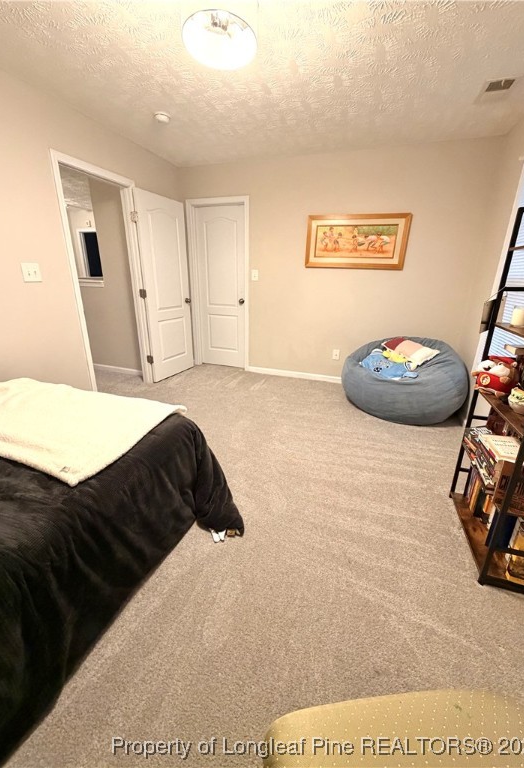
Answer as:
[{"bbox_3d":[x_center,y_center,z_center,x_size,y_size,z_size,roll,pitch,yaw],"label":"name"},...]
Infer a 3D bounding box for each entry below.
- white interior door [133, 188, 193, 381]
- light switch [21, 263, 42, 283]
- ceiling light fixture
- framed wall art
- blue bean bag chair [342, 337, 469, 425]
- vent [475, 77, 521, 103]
[{"bbox_3d":[-1.117,-1.079,3.698,0.040,2.030,0.762,11,22,24],"label":"white interior door"},{"bbox_3d":[-1.685,-0.819,2.283,0.014,0.120,0.120,8,21,18],"label":"light switch"},{"bbox_3d":[-0.219,-1.763,1.629,0.375,0.100,0.375,1,20,0],"label":"ceiling light fixture"},{"bbox_3d":[0.996,-1.514,3.326,1.035,0.525,0.030,8,21,18],"label":"framed wall art"},{"bbox_3d":[1.353,-0.047,3.029,1.060,0.690,1.030,13,23,28],"label":"blue bean bag chair"},{"bbox_3d":[1.536,-1.913,2.031,0.200,0.015,0.300,8,21,18],"label":"vent"}]

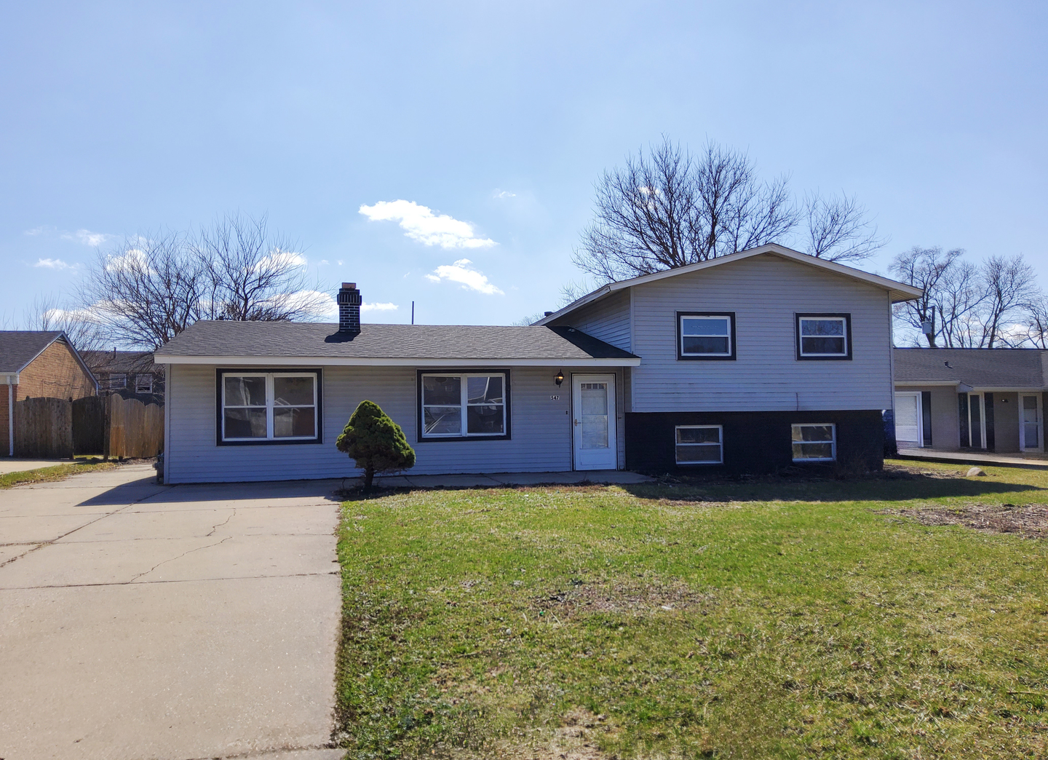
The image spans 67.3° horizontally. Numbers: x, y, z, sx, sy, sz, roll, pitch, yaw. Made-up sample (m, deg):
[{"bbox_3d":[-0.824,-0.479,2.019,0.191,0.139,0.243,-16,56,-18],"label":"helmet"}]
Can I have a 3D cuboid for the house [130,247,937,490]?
[{"bbox_3d":[0.079,-0.188,20.530,16.040,4.940,9.770,0,-3,-13],"label":"house"}]

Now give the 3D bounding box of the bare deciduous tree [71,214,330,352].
[{"bbox_3d":[-13.707,-2.080,33.724,11.030,10.180,10.000,0,-3,-13],"label":"bare deciduous tree"}]

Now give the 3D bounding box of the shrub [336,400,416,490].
[{"bbox_3d":[-2.641,1.148,14.027,1.400,1.570,1.350,0,-3,-13],"label":"shrub"}]

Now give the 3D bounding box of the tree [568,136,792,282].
[{"bbox_3d":[7.226,-3.979,34.634,9.940,13.510,9.800,0,-3,-13],"label":"tree"}]

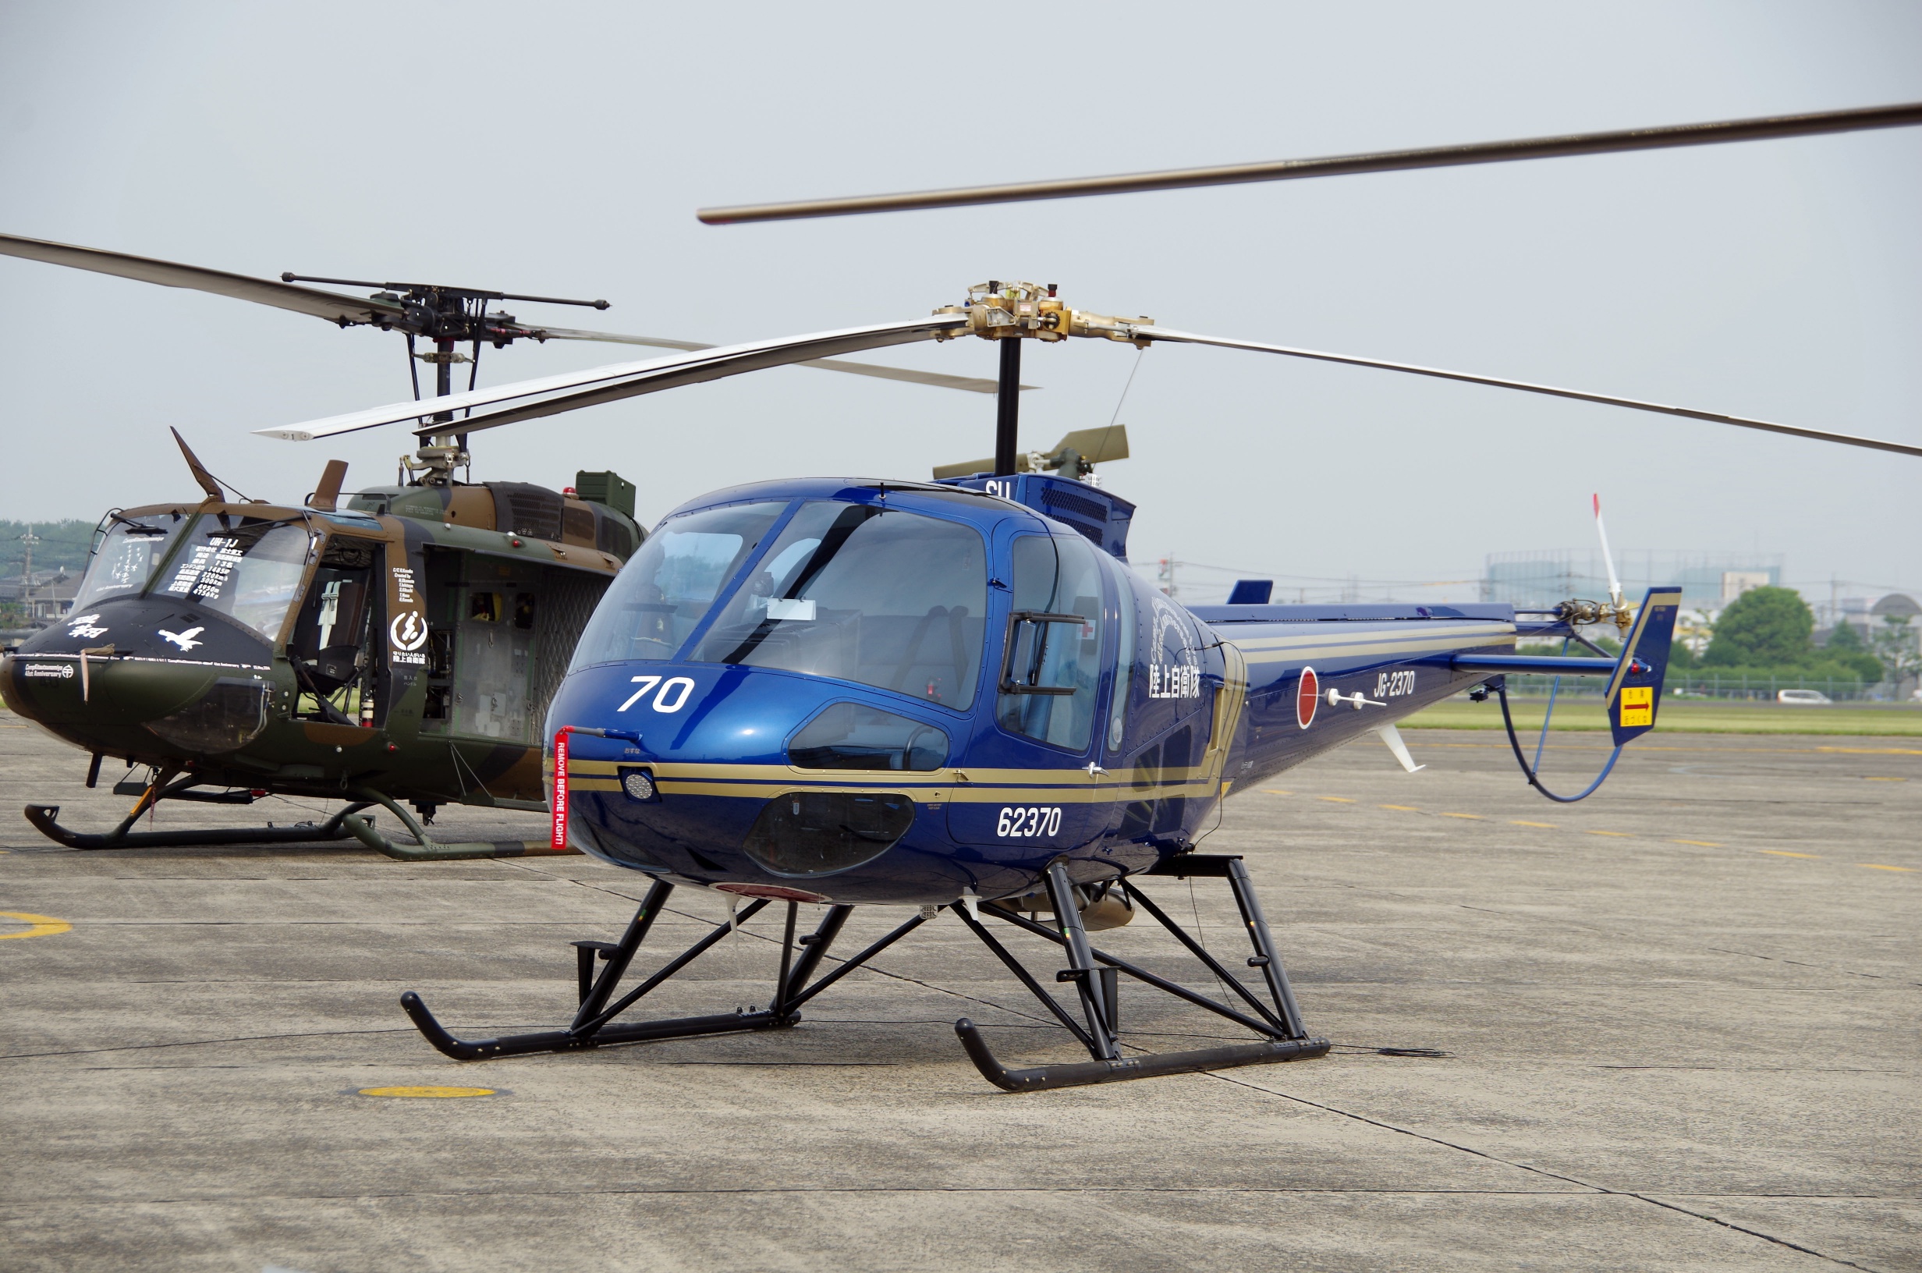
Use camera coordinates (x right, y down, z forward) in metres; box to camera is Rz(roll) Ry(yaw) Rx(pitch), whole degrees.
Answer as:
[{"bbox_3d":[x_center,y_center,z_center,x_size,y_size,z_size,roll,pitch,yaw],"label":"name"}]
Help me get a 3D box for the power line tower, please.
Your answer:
[{"bbox_3d":[-74.794,-2.949,499.968,1.600,11.800,0.800,1,0,-6],"label":"power line tower"}]

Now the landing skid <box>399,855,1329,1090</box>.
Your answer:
[{"bbox_3d":[-0.296,1.174,22.806,2.370,0.770,2.850,1,0,28],"label":"landing skid"}]

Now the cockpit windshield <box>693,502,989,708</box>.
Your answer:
[{"bbox_3d":[-0.438,-0.165,21.800,0.980,0.930,0.340,1,-33,1],"label":"cockpit windshield"}]

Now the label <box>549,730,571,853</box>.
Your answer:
[{"bbox_3d":[-1.350,0.514,20.950,0.052,0.410,0.012,2,0,-4],"label":"label"}]

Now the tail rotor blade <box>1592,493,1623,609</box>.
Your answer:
[{"bbox_3d":[2.922,-0.385,28.184,0.050,0.620,0.100,3,38,27],"label":"tail rotor blade"}]

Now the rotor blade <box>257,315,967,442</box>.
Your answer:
[{"bbox_3d":[-1.060,-0.915,21.294,0.230,0.080,4.450,3,9,28],"label":"rotor blade"}]

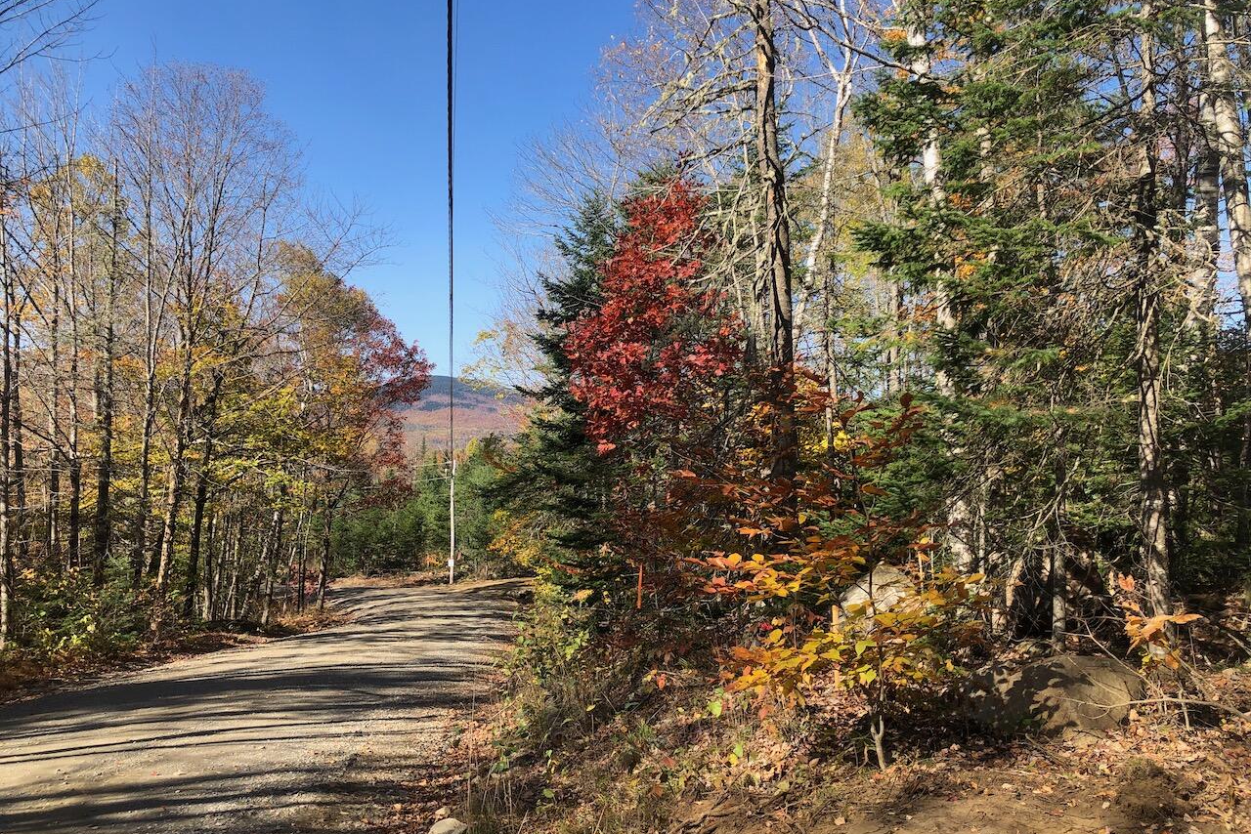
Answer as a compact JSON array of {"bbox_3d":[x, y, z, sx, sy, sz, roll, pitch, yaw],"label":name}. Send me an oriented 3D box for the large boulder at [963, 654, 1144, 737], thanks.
[{"bbox_3d":[2.456,1.605,5.850,0.942,0.415,0.640,0,-2,0],"label":"large boulder"}]

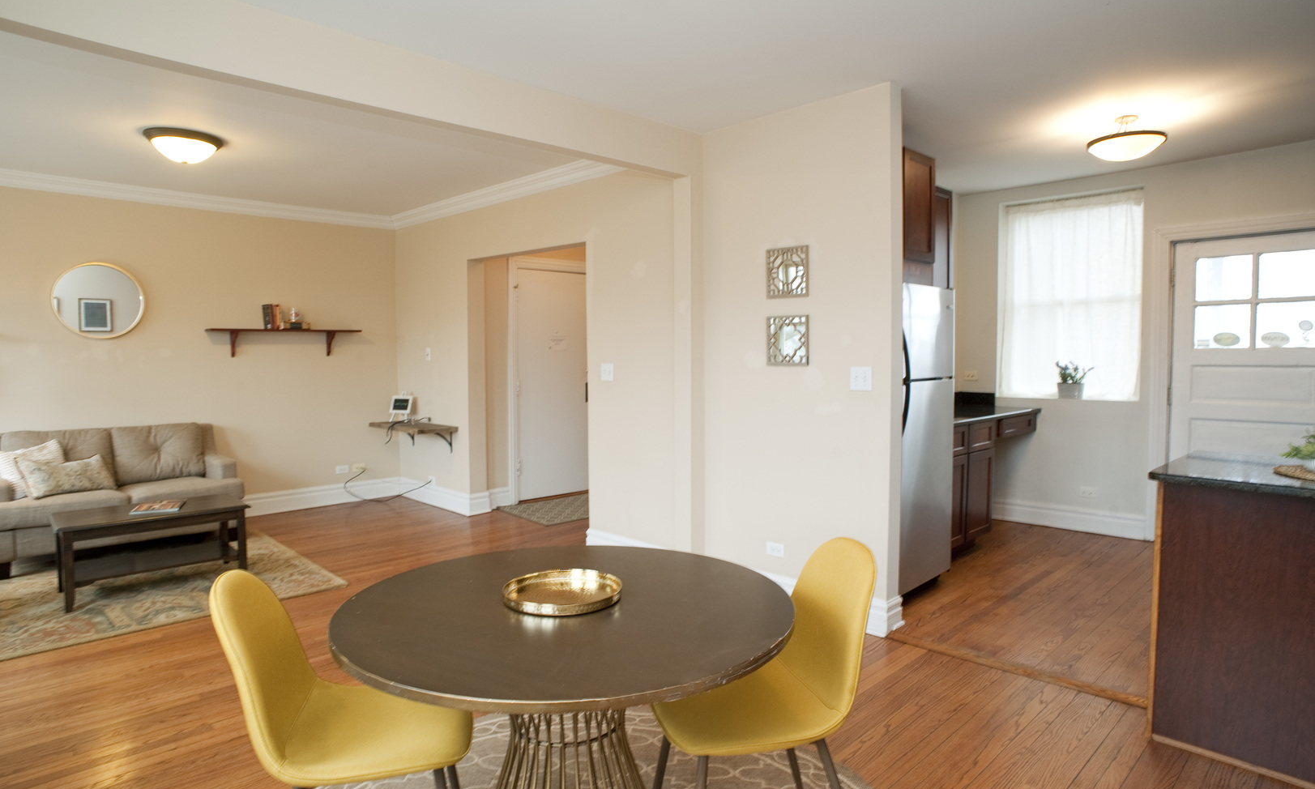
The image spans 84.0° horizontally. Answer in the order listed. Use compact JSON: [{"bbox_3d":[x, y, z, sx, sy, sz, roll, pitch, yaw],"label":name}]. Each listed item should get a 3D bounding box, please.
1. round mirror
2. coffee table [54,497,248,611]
[{"bbox_3d":[-4.057,-0.685,5.314,0.550,0.550,0.030,-4,5,-44],"label":"round mirror"},{"bbox_3d":[-2.958,0.899,4.285,0.560,0.450,0.930,3,5,45],"label":"coffee table"}]

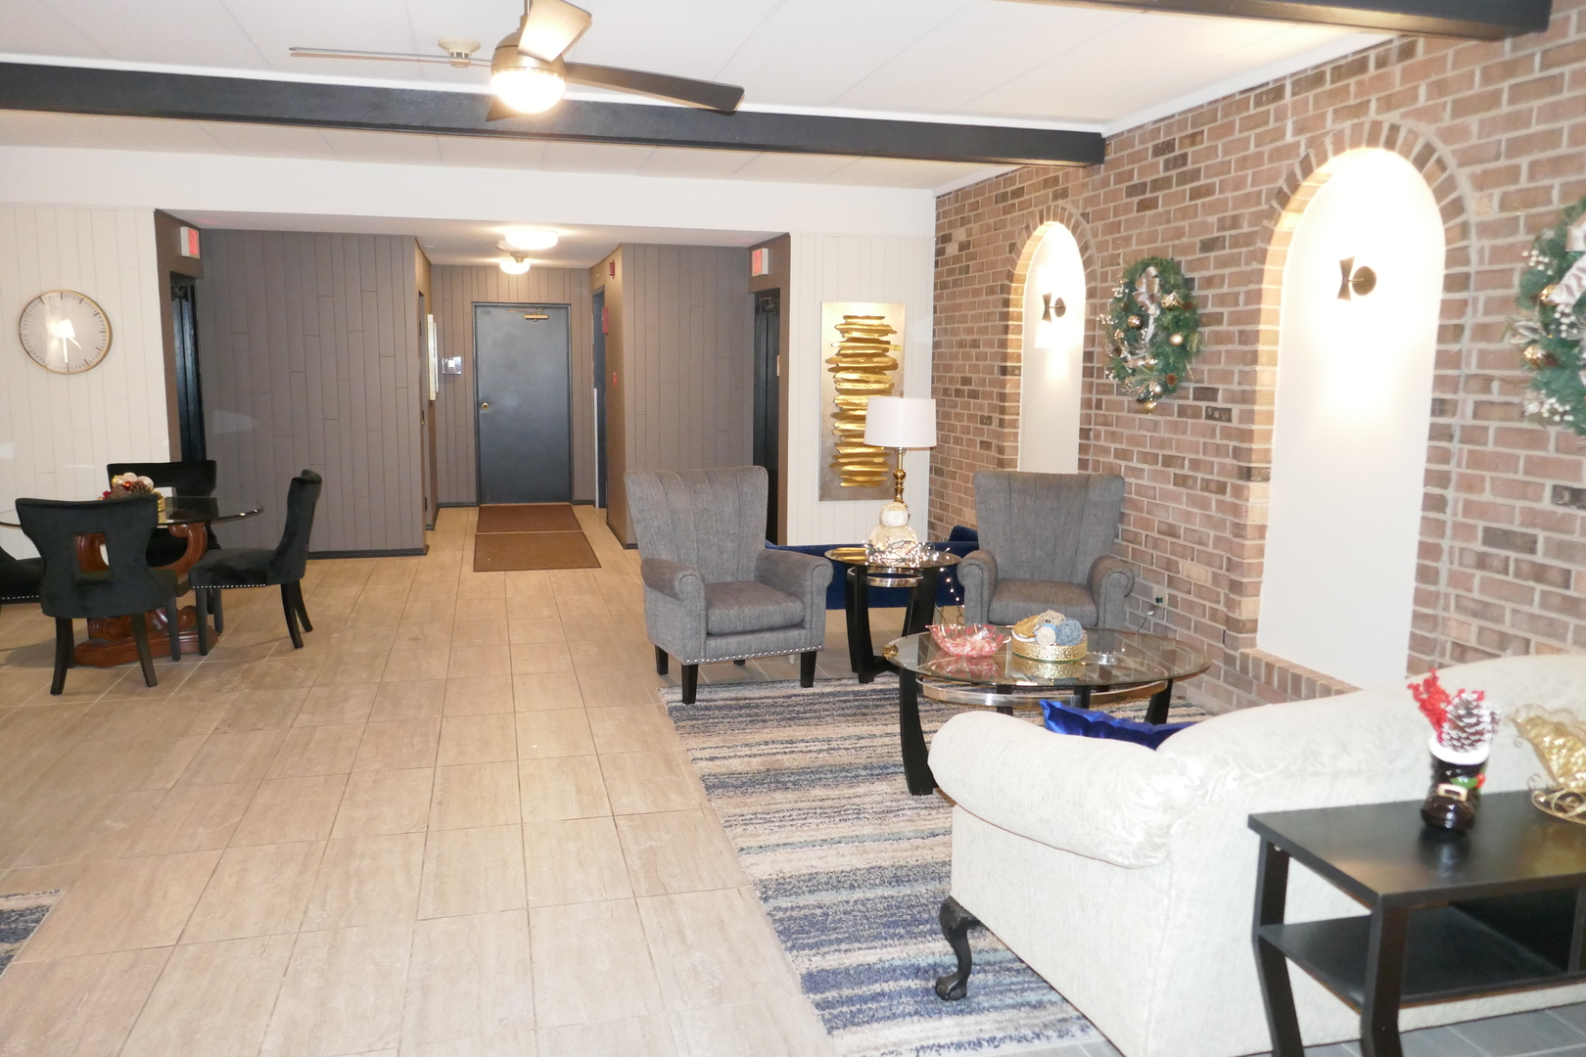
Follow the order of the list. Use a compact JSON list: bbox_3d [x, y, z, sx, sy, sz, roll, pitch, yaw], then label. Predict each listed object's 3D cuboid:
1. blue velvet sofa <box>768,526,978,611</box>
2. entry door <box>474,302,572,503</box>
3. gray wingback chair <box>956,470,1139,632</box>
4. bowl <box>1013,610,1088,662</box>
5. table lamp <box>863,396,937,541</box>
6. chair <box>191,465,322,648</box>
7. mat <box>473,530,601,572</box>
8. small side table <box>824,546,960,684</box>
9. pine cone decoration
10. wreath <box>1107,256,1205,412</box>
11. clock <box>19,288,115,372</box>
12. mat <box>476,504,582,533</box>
[{"bbox_3d":[0.479,0.296,6.191,1.500,0.640,0.760,-1,9,-11],"label":"blue velvet sofa"},{"bbox_3d":[-2.806,-1.303,11.562,0.985,2.090,0.080,-1,9,-15],"label":"entry door"},{"bbox_3d":[1.275,0.254,5.587,0.810,1.000,0.760,3,9,12],"label":"gray wingback chair"},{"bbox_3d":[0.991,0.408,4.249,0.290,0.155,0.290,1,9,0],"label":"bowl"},{"bbox_3d":[0.535,-0.273,5.575,0.371,0.803,0.371,1,9,0],"label":"table lamp"},{"bbox_3d":[-2.876,0.159,5.948,0.600,0.920,0.540,-1,9,-17],"label":"chair"},{"bbox_3d":[-2.121,0.169,9.030,0.931,0.012,1.775,-1,9,-15],"label":"mat"},{"bbox_3d":[0.496,0.446,5.535,0.685,0.608,0.685,1,9,0],"label":"small side table"},{"bbox_3d":[1.453,0.419,2.370,0.110,0.135,0.110,-1,9,-15],"label":"pine cone decoration"},{"bbox_3d":[1.747,-0.947,5.338,0.170,0.730,0.700,-1,9,-15],"label":"wreath"},{"bbox_3d":[-4.519,-1.220,6.847,0.511,0.511,0.050,-1,9,-15],"label":"clock"},{"bbox_3d":[-2.606,-0.119,10.780,0.920,0.012,1.830,-1,9,-15],"label":"mat"}]

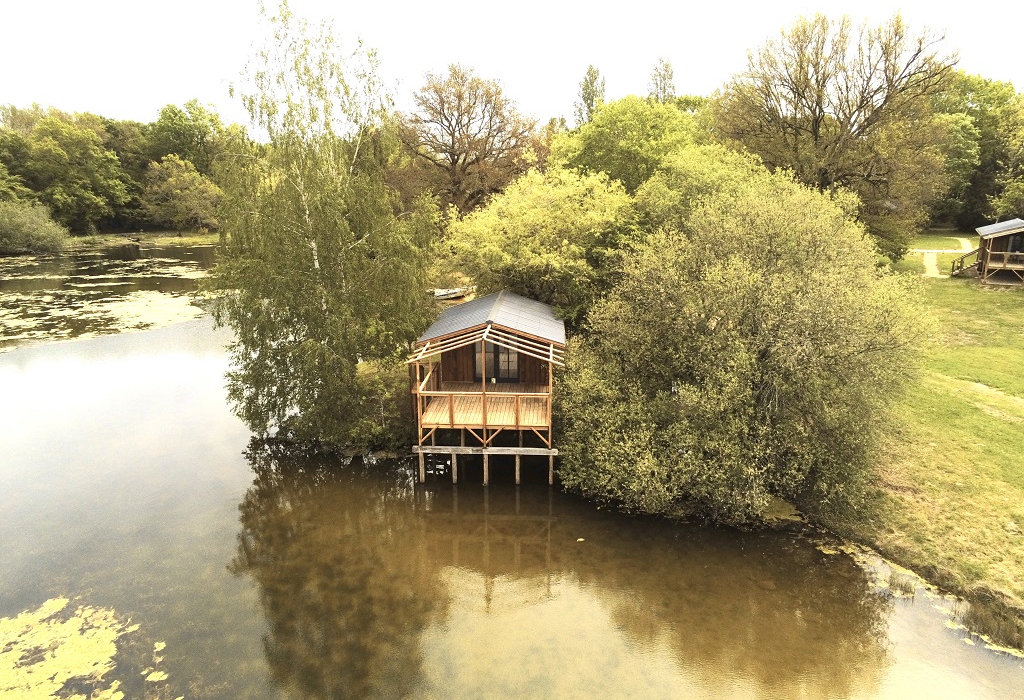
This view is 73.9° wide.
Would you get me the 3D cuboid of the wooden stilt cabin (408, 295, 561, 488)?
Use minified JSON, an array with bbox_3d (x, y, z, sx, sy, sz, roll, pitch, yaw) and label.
[{"bbox_3d":[-0.649,0.970,26.561,5.400,5.220,9.030,0,14,3],"label":"wooden stilt cabin"}]

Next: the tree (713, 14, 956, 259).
[{"bbox_3d":[25.296,-15.871,54.312,18.000,20.000,18.000,0,14,0],"label":"tree"}]

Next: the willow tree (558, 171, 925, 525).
[{"bbox_3d":[7.344,-0.898,23.394,11.700,10.000,10.200,0,14,0],"label":"willow tree"}]

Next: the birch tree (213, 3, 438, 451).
[{"bbox_3d":[-6.930,-4.467,25.879,8.200,15.900,8.300,0,14,0],"label":"birch tree"}]

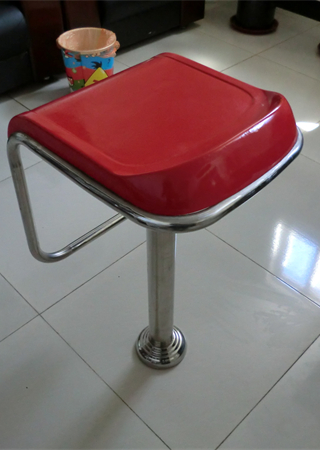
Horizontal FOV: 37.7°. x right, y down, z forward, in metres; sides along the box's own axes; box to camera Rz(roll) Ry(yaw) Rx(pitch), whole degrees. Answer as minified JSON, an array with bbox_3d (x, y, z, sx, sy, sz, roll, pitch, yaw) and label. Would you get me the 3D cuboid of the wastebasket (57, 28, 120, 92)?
[{"bbox_3d":[-0.319,-0.725,2.148,0.258,0.252,0.258,1,45,-1],"label":"wastebasket"}]

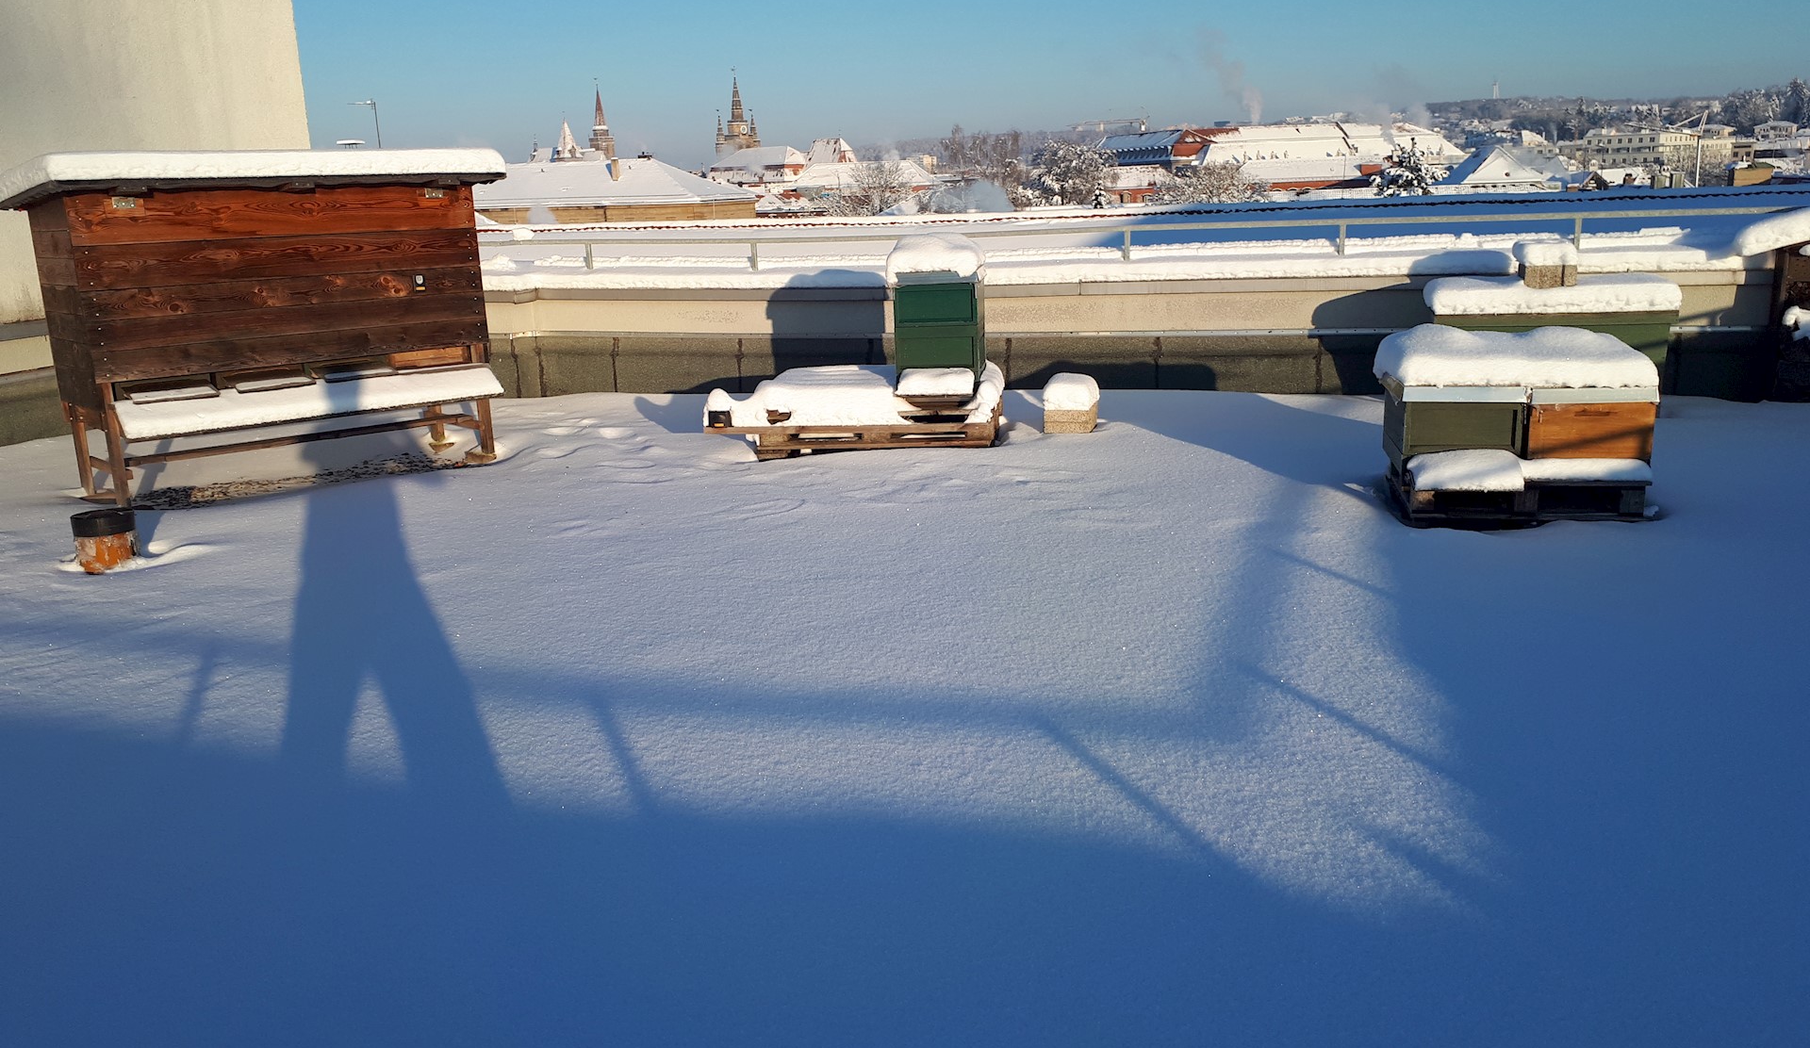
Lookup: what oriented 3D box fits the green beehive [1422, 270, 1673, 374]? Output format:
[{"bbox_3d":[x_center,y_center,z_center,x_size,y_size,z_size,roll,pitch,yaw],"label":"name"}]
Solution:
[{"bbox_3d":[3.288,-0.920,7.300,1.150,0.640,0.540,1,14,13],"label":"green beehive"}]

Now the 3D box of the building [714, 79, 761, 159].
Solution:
[{"bbox_3d":[-66.186,-161.538,560.000,13.000,31.500,13.000,-12,17,-37],"label":"building"}]

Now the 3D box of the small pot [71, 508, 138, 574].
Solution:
[{"bbox_3d":[-3.024,0.063,5.313,0.205,0.210,0.205,-10,15,-29],"label":"small pot"}]

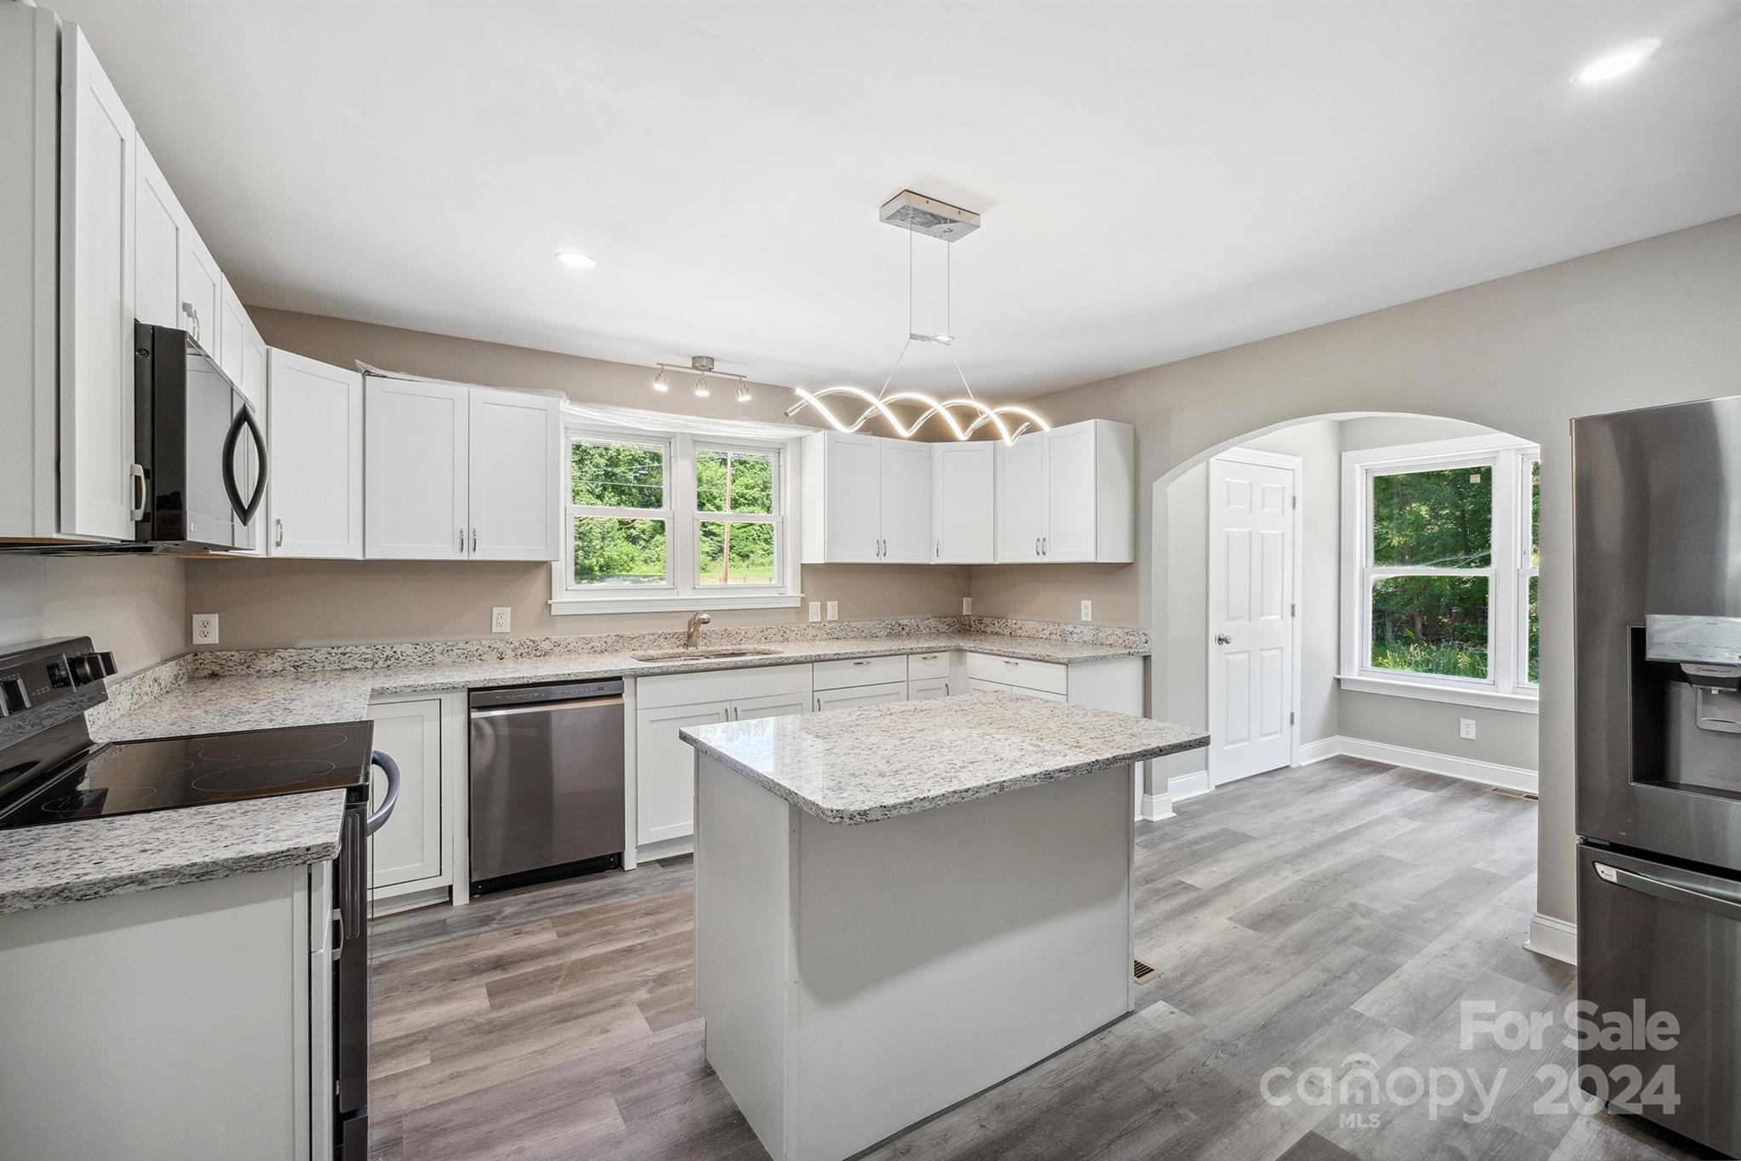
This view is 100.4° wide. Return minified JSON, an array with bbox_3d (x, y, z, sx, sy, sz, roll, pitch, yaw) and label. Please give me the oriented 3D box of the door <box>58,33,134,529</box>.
[{"bbox_3d":[-1.286,-0.454,1.211,0.022,0.757,0.292,0,1,-33],"label":"door"}]

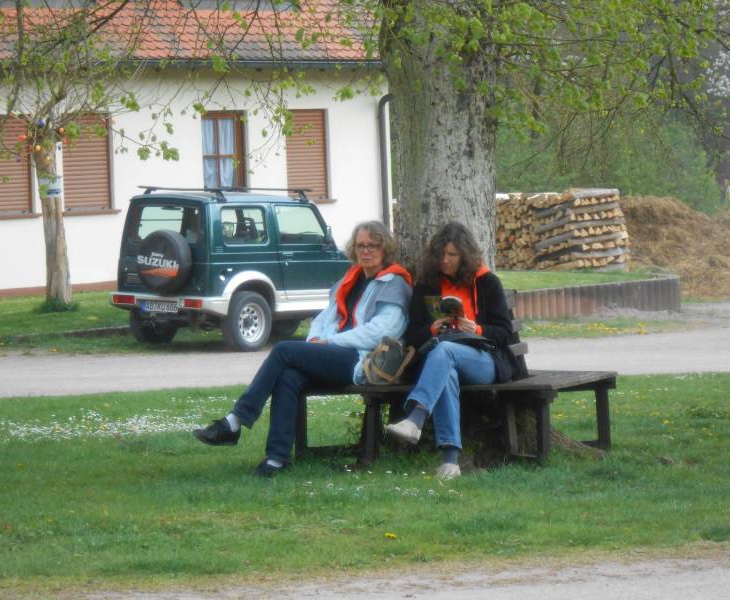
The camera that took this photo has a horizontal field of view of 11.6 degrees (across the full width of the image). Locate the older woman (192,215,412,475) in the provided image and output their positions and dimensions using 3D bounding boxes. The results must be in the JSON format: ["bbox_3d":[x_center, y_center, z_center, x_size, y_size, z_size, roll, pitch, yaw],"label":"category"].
[{"bbox_3d":[-0.304,0.237,18.675,1.080,1.260,0.580,-3,3,-28],"label":"older woman"}]

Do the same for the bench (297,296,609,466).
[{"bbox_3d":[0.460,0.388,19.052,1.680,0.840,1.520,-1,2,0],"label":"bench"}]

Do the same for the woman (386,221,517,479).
[{"bbox_3d":[0.446,0.235,18.255,0.590,1.260,0.880,-1,2,12],"label":"woman"}]

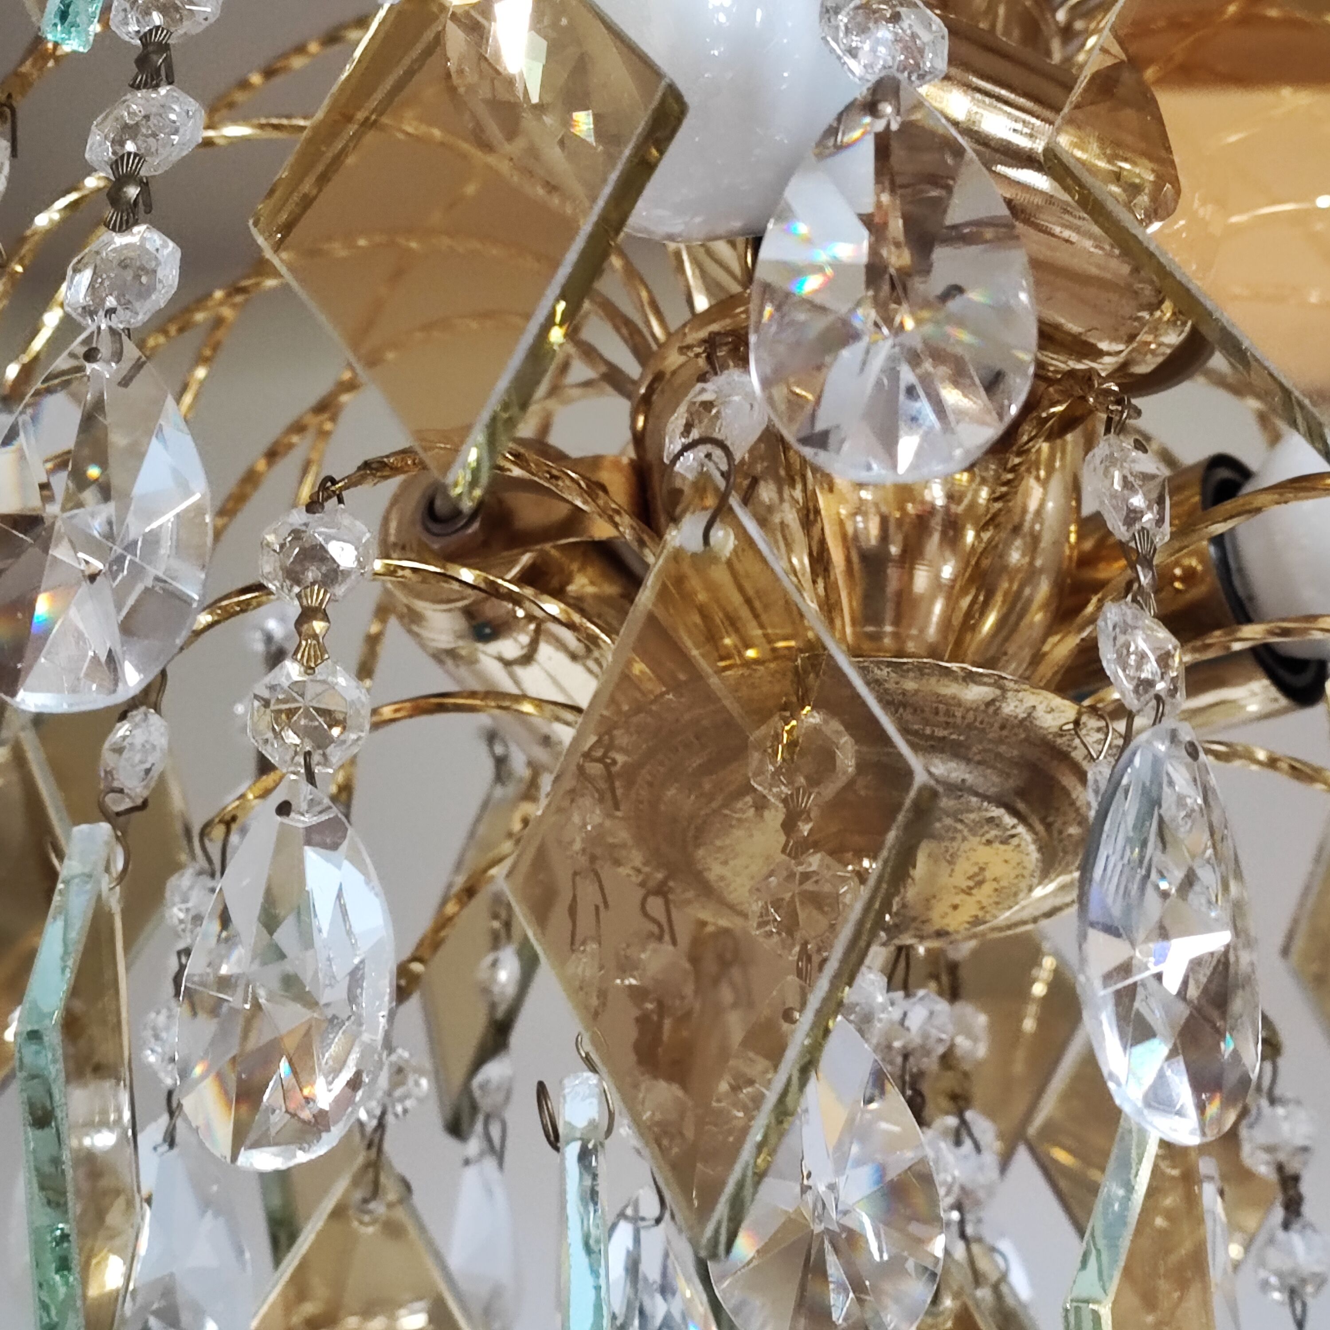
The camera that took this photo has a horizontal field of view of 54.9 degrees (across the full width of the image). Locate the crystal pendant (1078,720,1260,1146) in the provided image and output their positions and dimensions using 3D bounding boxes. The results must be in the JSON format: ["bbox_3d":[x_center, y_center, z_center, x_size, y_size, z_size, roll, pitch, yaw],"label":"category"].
[{"bbox_3d":[0.059,0.030,0.149,0.031,0.048,0.013,12,-18,-35],"label":"crystal pendant"}]

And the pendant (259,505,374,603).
[{"bbox_3d":[-0.044,-0.014,0.162,0.014,0.014,0.008,-1,9,8],"label":"pendant"}]

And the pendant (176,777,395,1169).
[{"bbox_3d":[-0.046,0.037,0.156,0.030,0.046,0.013,-5,-16,22],"label":"pendant"}]

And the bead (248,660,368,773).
[{"bbox_3d":[-0.044,0.006,0.157,0.014,0.014,0.008,2,-15,-5],"label":"bead"}]

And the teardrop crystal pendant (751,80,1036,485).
[{"bbox_3d":[0.025,-0.043,0.141,0.031,0.048,0.013,-1,-15,8],"label":"teardrop crystal pendant"}]

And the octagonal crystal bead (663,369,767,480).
[{"bbox_3d":[0.006,-0.032,0.169,0.014,0.014,0.008,-8,-17,33],"label":"octagonal crystal bead"}]

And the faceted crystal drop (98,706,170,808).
[{"bbox_3d":[-0.072,0.013,0.174,0.008,0.014,0.014,0,-15,6],"label":"faceted crystal drop"}]

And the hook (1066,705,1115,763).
[{"bbox_3d":[0.068,0.011,0.205,0.007,0.009,0.003,-3,-15,15],"label":"hook"}]

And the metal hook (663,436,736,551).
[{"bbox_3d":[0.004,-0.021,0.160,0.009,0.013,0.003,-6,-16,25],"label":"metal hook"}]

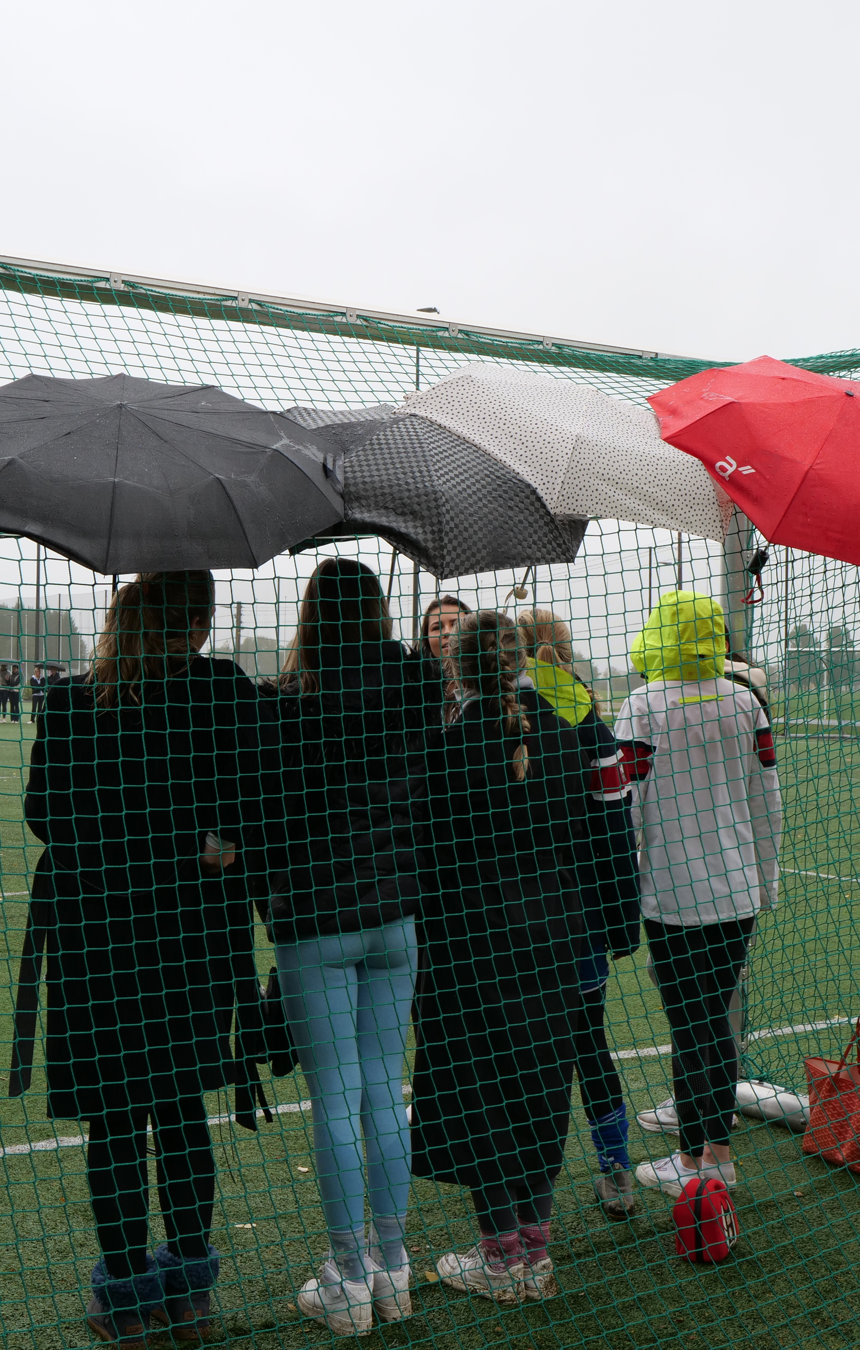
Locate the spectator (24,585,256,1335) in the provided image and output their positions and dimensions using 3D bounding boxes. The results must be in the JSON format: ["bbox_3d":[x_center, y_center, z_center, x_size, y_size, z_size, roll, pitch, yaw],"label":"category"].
[{"bbox_3d":[-0.636,0.613,3.770,0.540,1.730,0.380,1,0,-22],"label":"spectator"}]

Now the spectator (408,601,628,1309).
[{"bbox_3d":[0.182,0.666,4.062,0.460,1.640,0.400,0,0,-40],"label":"spectator"}]

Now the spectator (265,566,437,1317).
[{"bbox_3d":[-0.165,0.613,3.857,0.470,1.740,0.360,0,0,-34],"label":"spectator"}]

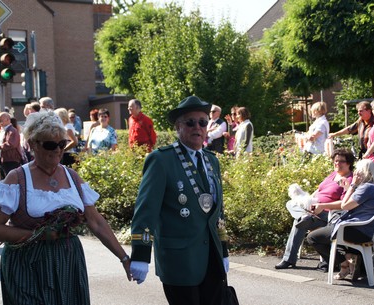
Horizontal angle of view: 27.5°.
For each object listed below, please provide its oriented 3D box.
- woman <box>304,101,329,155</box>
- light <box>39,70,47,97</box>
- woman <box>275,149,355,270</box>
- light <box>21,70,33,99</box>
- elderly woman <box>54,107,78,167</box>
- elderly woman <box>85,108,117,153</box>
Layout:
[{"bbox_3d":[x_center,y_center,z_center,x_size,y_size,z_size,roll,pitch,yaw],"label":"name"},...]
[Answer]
[{"bbox_3d":[1.938,0.076,11.243,0.400,1.640,0.470,-2,3,6],"label":"woman"},{"bbox_3d":[-4.547,-2.178,24.300,0.290,0.900,0.380,-2,3,6],"label":"light"},{"bbox_3d":[1.416,0.620,8.400,0.850,1.260,0.600,-4,4,-38],"label":"woman"},{"bbox_3d":[-5.028,-2.169,24.200,0.380,0.900,0.290,-1,3,12],"label":"light"},{"bbox_3d":[-1.884,0.128,12.043,0.400,1.640,0.480,-2,3,6],"label":"elderly woman"},{"bbox_3d":[-1.278,0.133,12.048,0.500,1.640,0.350,-2,3,7],"label":"elderly woman"}]

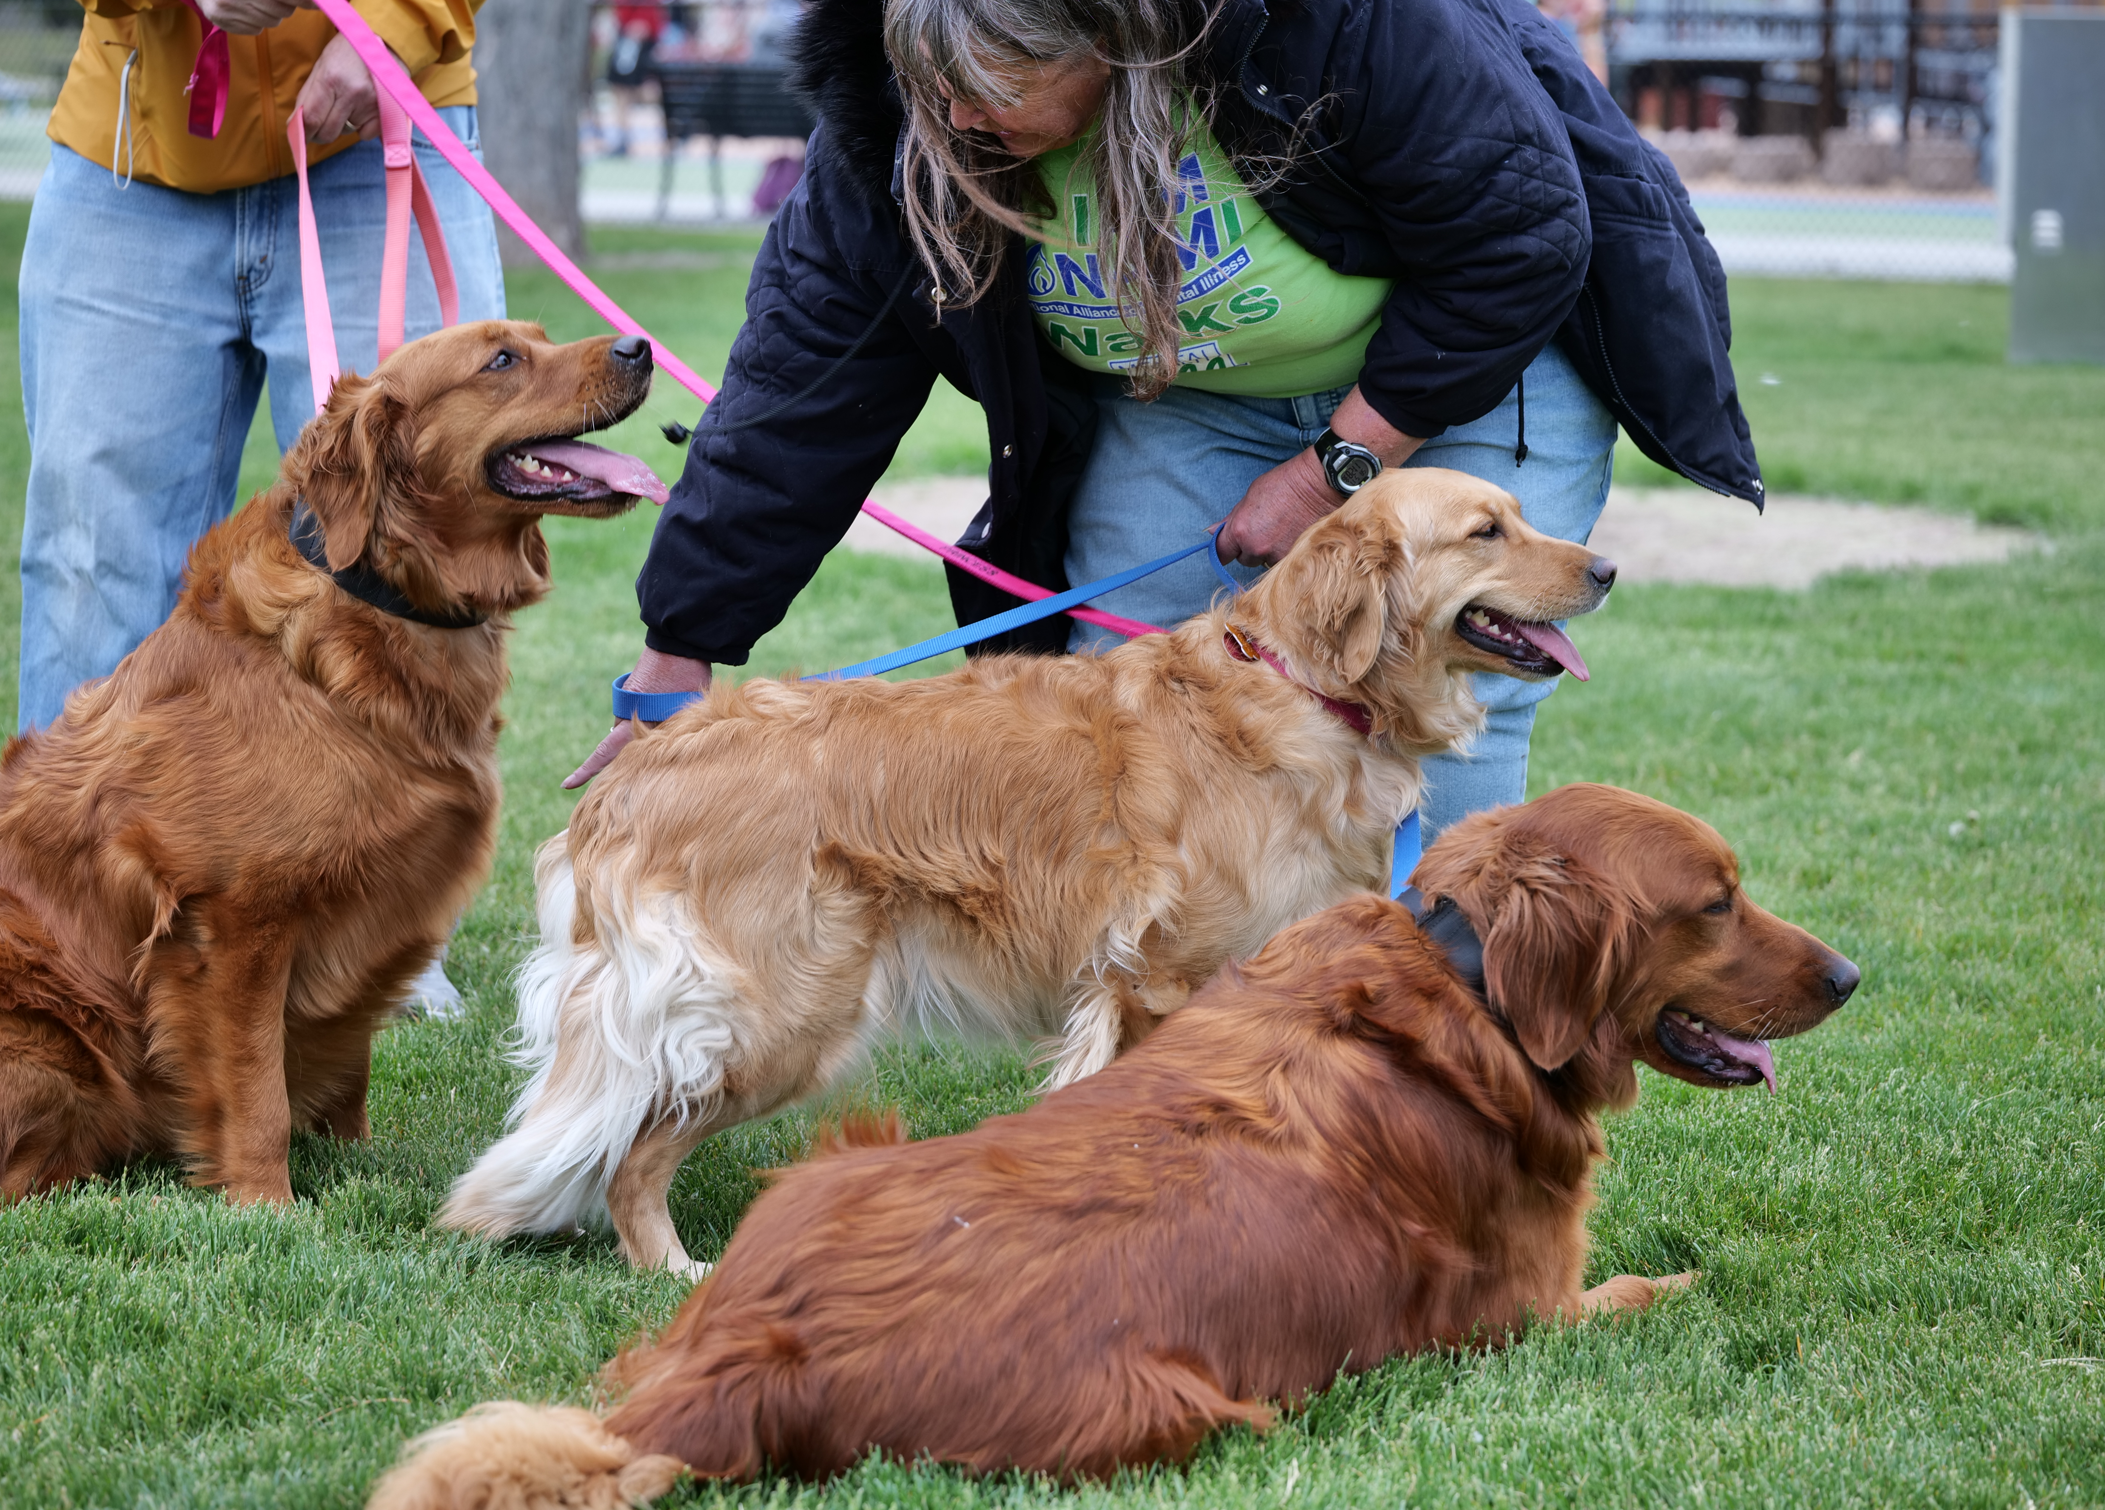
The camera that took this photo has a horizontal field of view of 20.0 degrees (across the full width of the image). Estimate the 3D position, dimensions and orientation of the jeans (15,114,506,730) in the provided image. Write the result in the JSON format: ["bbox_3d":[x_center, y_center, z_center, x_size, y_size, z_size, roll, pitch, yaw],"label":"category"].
[{"bbox_3d":[-0.808,-0.253,6.115,0.480,0.910,0.310,0,7,-7],"label":"jeans"}]

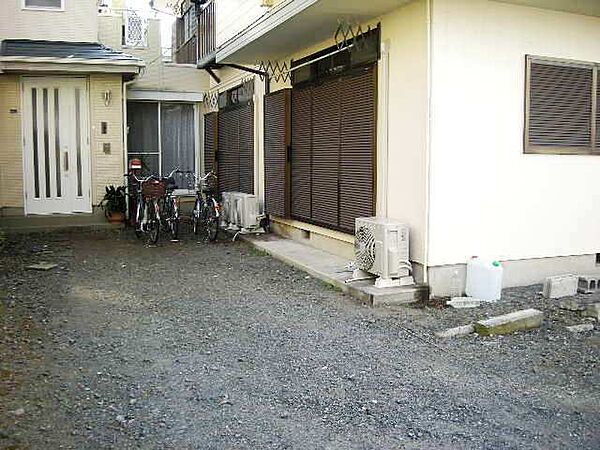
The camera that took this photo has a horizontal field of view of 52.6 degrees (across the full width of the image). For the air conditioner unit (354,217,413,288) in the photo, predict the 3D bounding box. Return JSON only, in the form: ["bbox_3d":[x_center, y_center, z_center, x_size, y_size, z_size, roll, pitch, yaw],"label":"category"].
[{"bbox_3d":[0.796,0.241,5.924,0.280,0.570,0.660,-2,6,-22],"label":"air conditioner unit"}]

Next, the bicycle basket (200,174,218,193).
[{"bbox_3d":[-1.380,-0.648,9.250,0.280,0.280,0.290,-2,6,-22],"label":"bicycle basket"}]

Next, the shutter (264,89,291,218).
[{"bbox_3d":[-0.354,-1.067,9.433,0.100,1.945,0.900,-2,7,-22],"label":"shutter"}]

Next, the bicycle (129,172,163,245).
[{"bbox_3d":[-2.412,-0.289,9.338,0.500,1.040,1.620,-2,6,-22],"label":"bicycle"}]

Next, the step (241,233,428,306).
[{"bbox_3d":[0.092,0.441,7.730,0.620,0.125,4.600,-2,7,-22],"label":"step"}]

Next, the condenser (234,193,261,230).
[{"bbox_3d":[-0.892,-0.214,10.144,0.280,0.550,0.670,-2,6,-22],"label":"condenser"}]

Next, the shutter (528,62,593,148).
[{"bbox_3d":[2.672,-1.206,6.182,0.815,0.810,0.045,-2,7,-22],"label":"shutter"}]

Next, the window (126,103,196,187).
[{"bbox_3d":[-3.012,-1.652,13.100,1.599,1.972,0.100,-1,6,-15],"label":"window"}]

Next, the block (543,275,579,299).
[{"bbox_3d":[2.550,0.598,5.960,0.385,0.190,0.110,-3,7,-28],"label":"block"}]

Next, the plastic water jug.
[{"bbox_3d":[1.731,0.507,5.759,0.310,0.410,0.170,0,6,-3],"label":"plastic water jug"}]

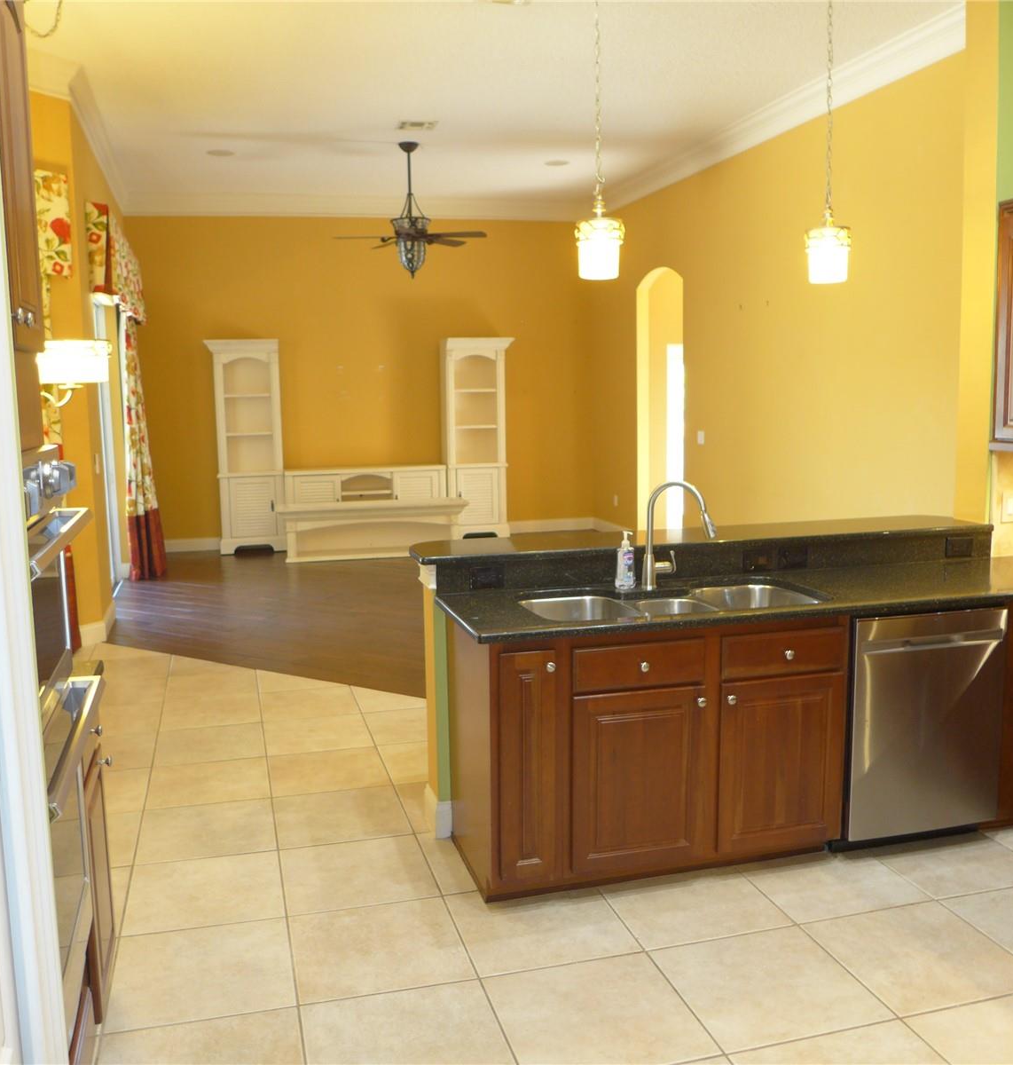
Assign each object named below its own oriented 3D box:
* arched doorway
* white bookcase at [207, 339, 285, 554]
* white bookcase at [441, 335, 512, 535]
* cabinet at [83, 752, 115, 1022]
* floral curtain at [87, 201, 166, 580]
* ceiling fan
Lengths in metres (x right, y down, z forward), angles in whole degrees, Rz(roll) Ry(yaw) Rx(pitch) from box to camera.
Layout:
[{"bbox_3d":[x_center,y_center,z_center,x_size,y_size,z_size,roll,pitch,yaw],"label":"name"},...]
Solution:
[{"bbox_3d":[1.582,-1.201,9.818,0.166,2.766,1.130,-3,8,-16],"label":"arched doorway"},{"bbox_3d":[-2.694,-0.887,10.152,0.700,2.150,0.400,-3,8,-16],"label":"white bookcase"},{"bbox_3d":[-0.326,-1.055,10.960,0.700,2.150,0.400,-3,8,-16],"label":"white bookcase"},{"bbox_3d":[-1.307,0.905,2.556,0.500,0.640,0.410,-3,8,-16],"label":"cabinet"},{"bbox_3d":[-3.112,-0.960,8.143,0.263,2.938,2.629,-3,8,-16],"label":"floral curtain"},{"bbox_3d":[-0.804,-2.725,8.351,1.308,1.106,1.268,-3,8,-16],"label":"ceiling fan"}]

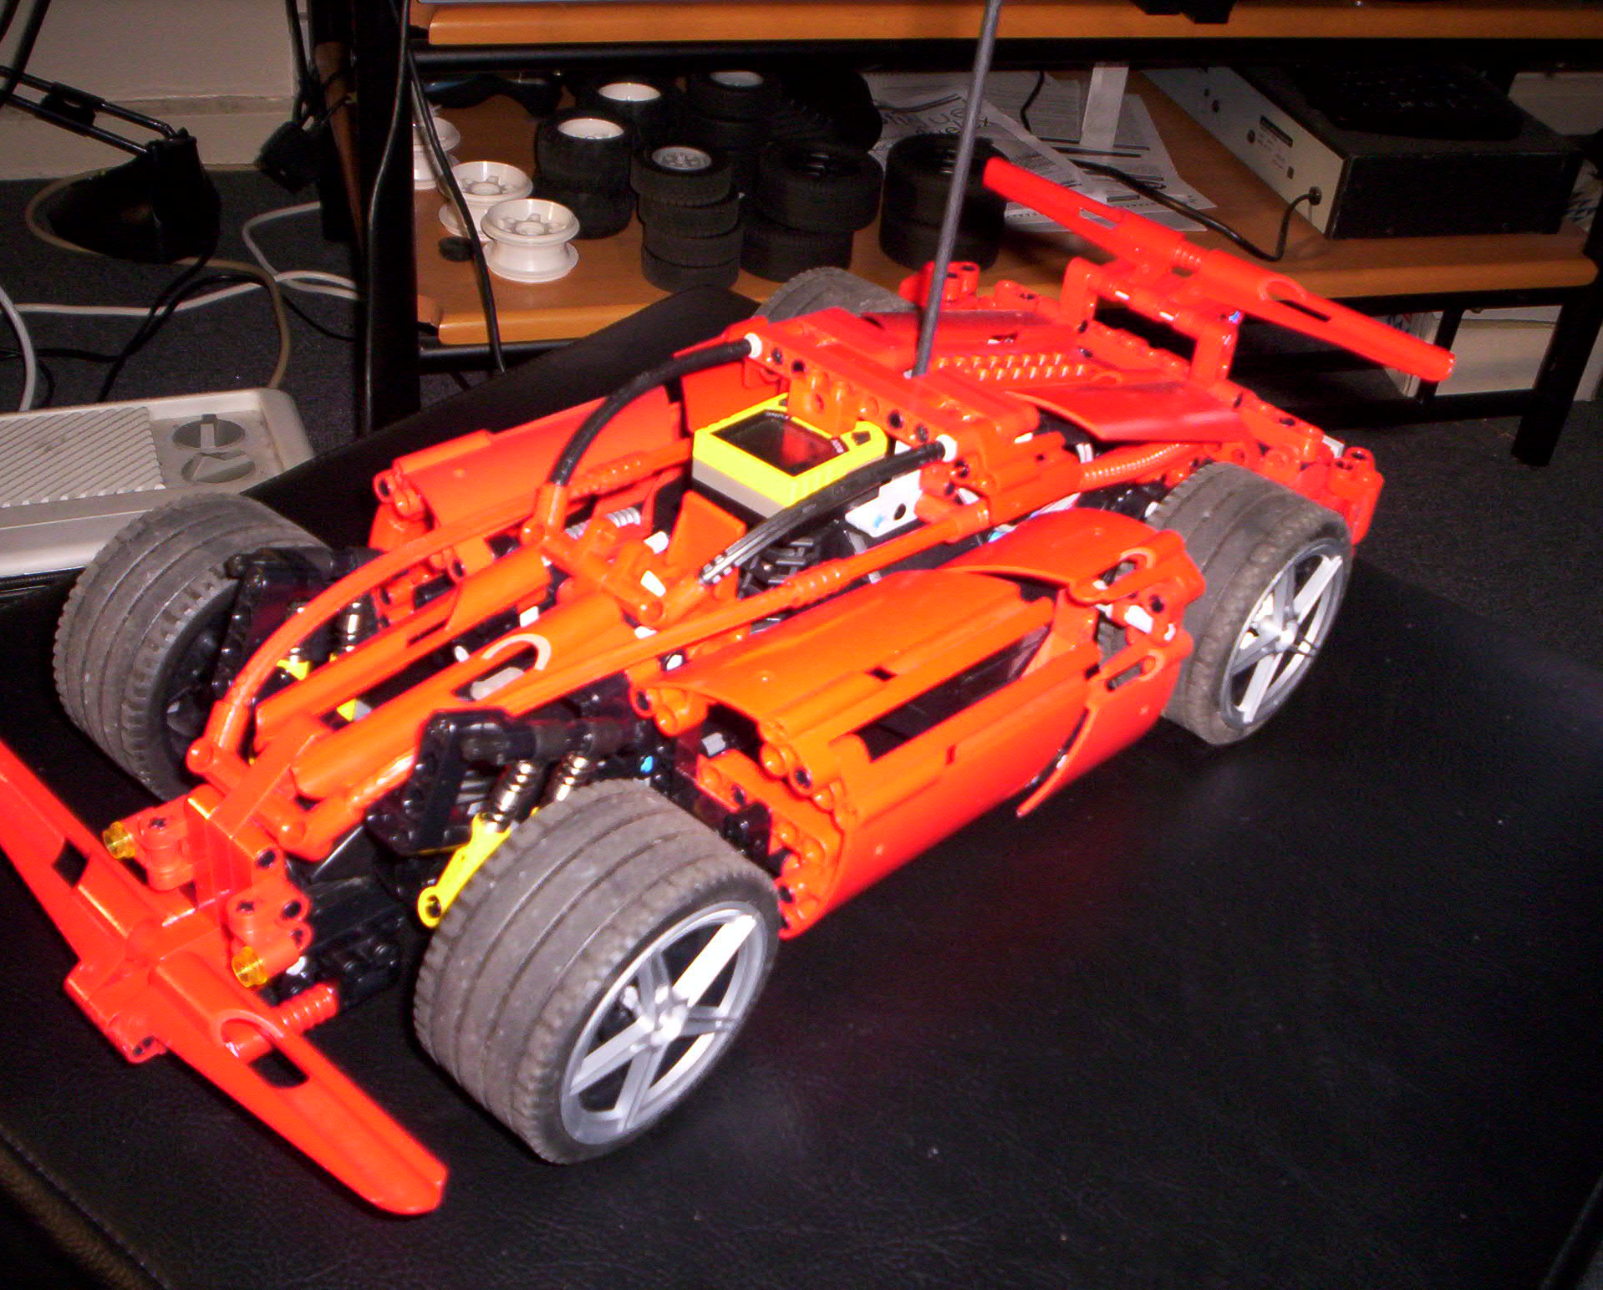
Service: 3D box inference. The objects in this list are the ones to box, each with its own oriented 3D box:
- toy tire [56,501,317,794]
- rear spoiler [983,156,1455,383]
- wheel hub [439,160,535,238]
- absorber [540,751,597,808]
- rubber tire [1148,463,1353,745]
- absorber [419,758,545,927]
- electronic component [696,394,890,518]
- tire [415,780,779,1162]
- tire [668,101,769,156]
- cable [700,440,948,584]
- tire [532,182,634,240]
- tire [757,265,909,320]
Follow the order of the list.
[{"bbox_3d":[-0.136,0.001,0.436,0.036,0.069,0.069,31,42,30],"label":"toy tire"},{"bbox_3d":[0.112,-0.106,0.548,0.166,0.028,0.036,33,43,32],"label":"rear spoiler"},{"bbox_3d":[-0.206,-0.292,1.214,0.061,0.032,0.061,3,33,-2],"label":"wheel hub"},{"bbox_3d":[-0.053,0.035,0.381,0.012,0.052,0.012,40,10,34],"label":"absorber"},{"bbox_3d":[0.113,-0.010,0.489,0.069,0.069,0.035,-26,44,-38],"label":"rubber tire"},{"bbox_3d":[-0.063,0.036,0.370,0.012,0.052,0.012,40,10,34],"label":"absorber"},{"bbox_3d":[-0.003,-0.045,0.453,0.031,0.015,0.035,33,45,32],"label":"electronic component"},{"bbox_3d":[-0.039,0.064,0.367,0.036,0.069,0.069,31,42,30],"label":"tire"},{"bbox_3d":[-0.053,-0.352,1.250,0.065,0.022,0.065,5,33,0],"label":"tire"},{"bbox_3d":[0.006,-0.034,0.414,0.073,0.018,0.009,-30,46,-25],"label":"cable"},{"bbox_3d":[-0.144,-0.296,1.228,0.065,0.033,0.065,5,33,0],"label":"tire"},{"bbox_3d":[0.010,-0.079,0.573,0.036,0.069,0.069,33,43,32],"label":"tire"}]

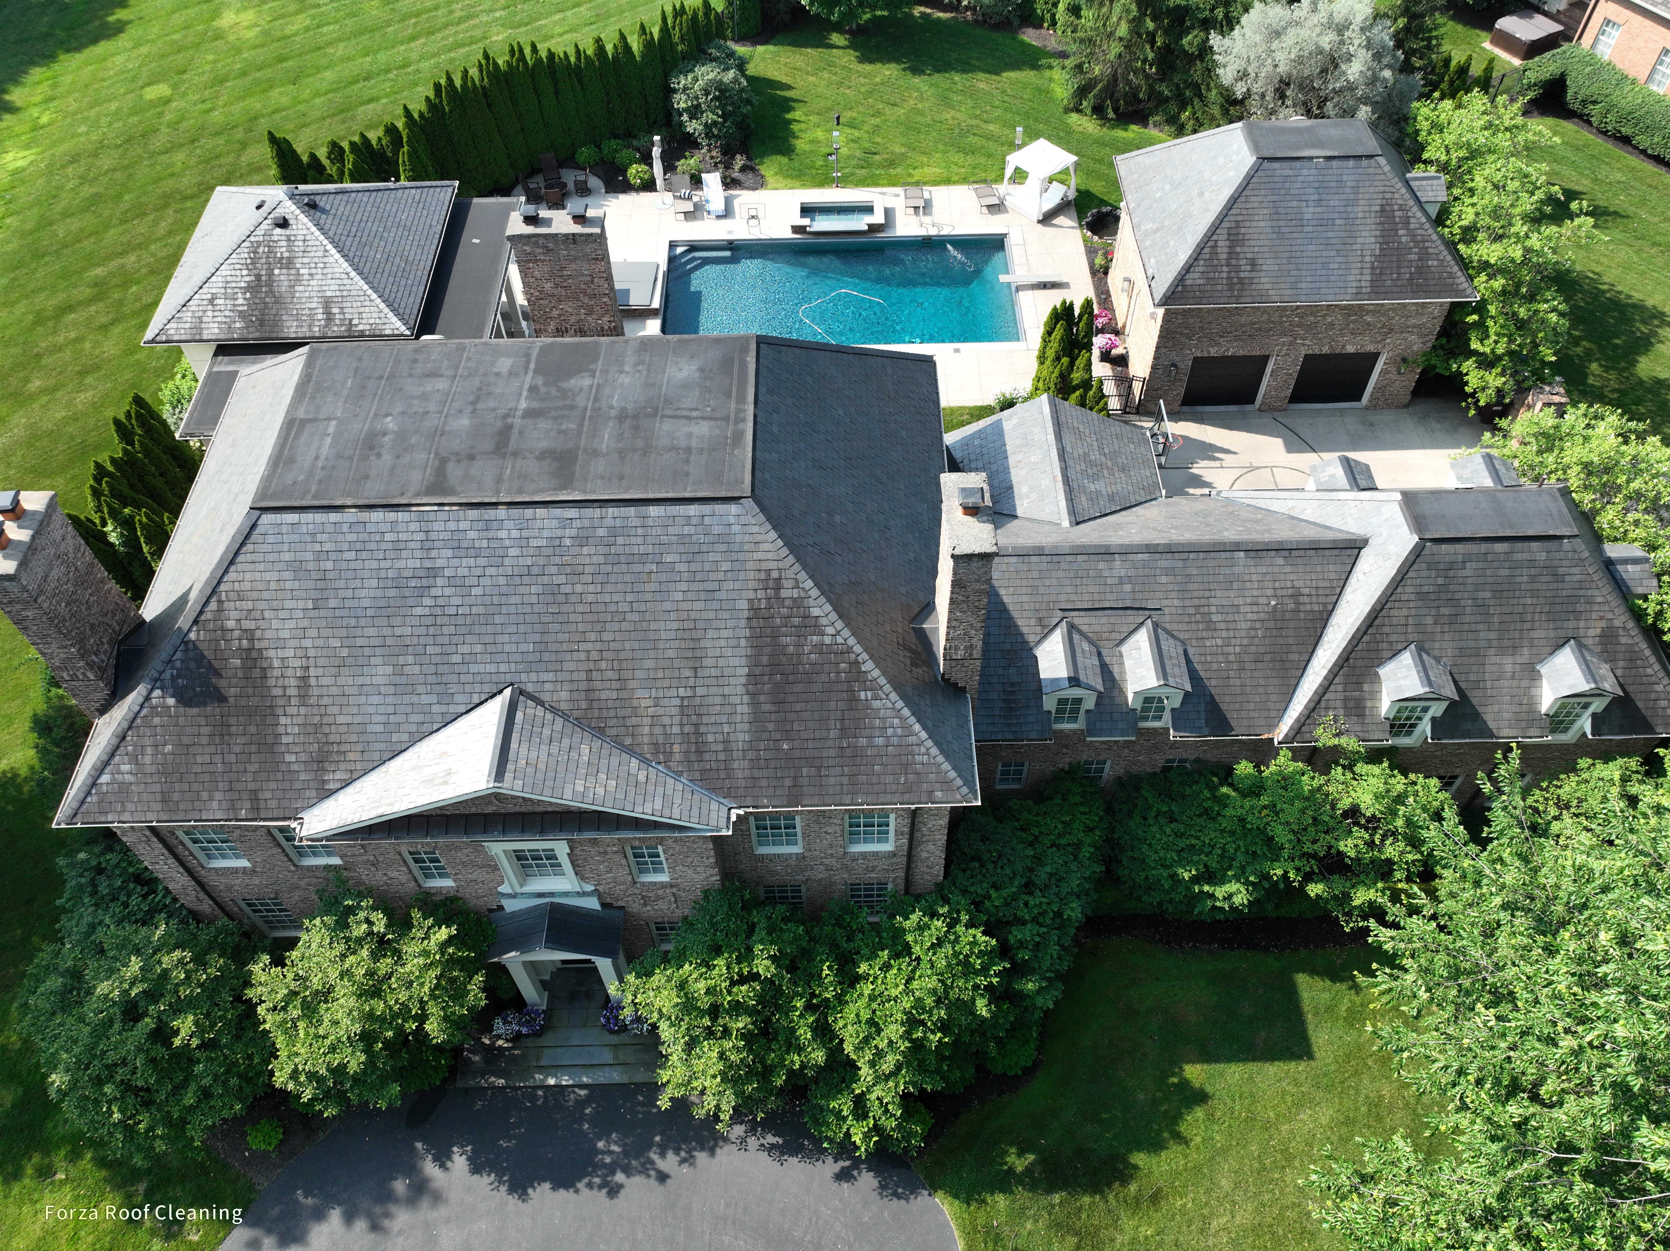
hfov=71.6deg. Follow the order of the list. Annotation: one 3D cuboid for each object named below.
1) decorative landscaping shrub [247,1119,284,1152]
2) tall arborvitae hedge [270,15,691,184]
[{"bbox_3d":[-11.749,10.512,23.847,0.720,0.600,0.680,-1,51,-1],"label":"decorative landscaping shrub"},{"bbox_3d":[-13.308,-20.310,45.822,18.800,4.600,2.100,-31,58,-22],"label":"tall arborvitae hedge"}]

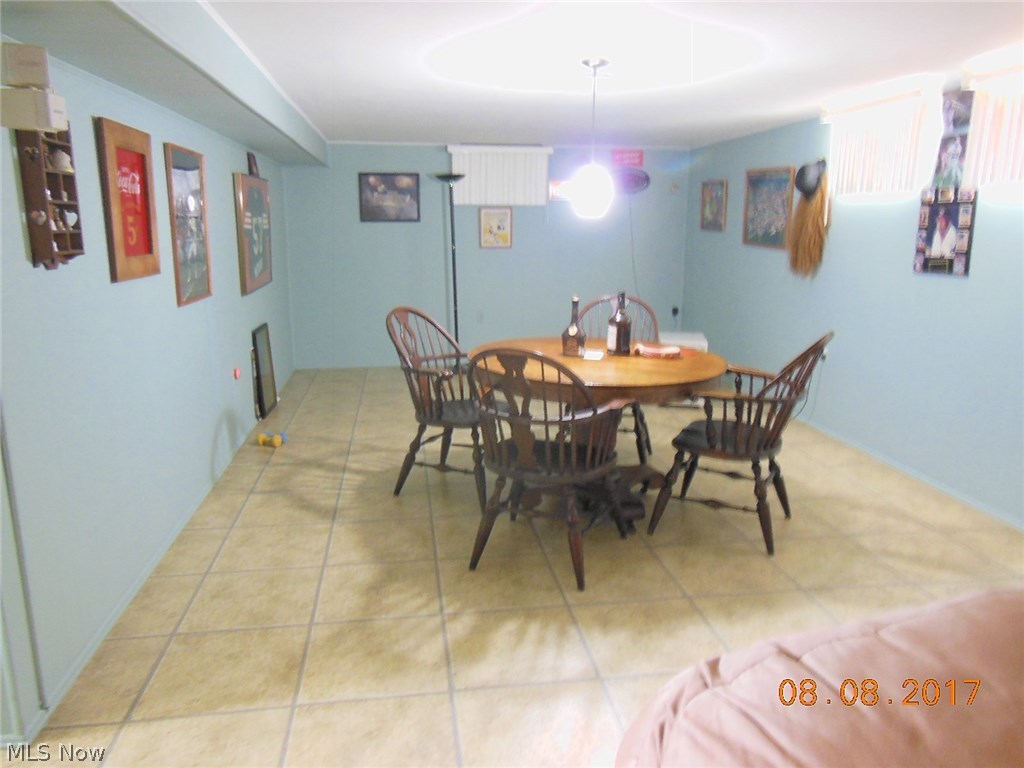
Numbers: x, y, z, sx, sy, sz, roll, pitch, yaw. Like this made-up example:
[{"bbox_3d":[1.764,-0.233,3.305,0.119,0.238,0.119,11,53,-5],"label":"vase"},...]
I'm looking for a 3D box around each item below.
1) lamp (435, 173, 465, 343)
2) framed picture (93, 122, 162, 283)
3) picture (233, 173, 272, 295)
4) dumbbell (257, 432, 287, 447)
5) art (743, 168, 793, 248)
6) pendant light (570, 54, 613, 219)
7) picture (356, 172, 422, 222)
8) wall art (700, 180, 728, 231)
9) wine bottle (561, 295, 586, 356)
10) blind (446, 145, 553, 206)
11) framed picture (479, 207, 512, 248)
[{"bbox_3d":[-0.568,-1.043,7.090,0.275,1.840,0.275,-2,12,-9],"label":"lamp"},{"bbox_3d":[-1.425,-0.676,2.759,0.034,0.544,0.460,-2,13,-8],"label":"framed picture"},{"bbox_3d":[-1.785,-1.046,5.155,0.045,0.760,1.000,-2,12,-9],"label":"picture"},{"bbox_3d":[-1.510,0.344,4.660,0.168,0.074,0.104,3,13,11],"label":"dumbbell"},{"bbox_3d":[2.036,-1.393,5.885,0.030,0.605,0.740,-2,12,-9],"label":"art"},{"bbox_3d":[0.365,-1.095,3.357,0.198,0.683,0.198,-2,13,-8],"label":"pendant light"},{"bbox_3d":[-1.118,-1.707,6.781,0.549,0.440,0.027,-2,13,-8],"label":"picture"},{"bbox_3d":[1.822,-1.610,6.678,0.030,0.440,0.485,-2,13,-8],"label":"wall art"},{"bbox_3d":[0.314,-0.295,3.716,0.112,0.298,0.112,1,12,5],"label":"wine bottle"},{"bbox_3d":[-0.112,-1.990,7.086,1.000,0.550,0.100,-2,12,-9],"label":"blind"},{"bbox_3d":[-0.156,-1.522,7.215,0.320,0.385,0.025,-2,12,-9],"label":"framed picture"}]

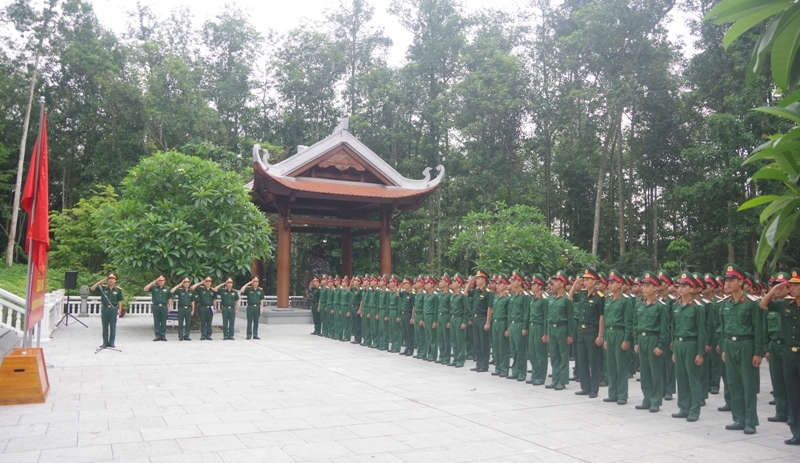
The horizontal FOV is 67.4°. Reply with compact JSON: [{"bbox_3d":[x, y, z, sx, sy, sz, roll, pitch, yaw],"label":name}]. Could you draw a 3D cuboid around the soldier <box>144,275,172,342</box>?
[{"bbox_3d":[-6.322,2.028,15.829,0.700,1.730,0.420,3,-6,-24],"label":"soldier"}]

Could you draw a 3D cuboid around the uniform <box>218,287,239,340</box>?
[{"bbox_3d":[-4.732,2.263,16.550,0.520,1.400,0.320,3,-6,-28],"label":"uniform"}]

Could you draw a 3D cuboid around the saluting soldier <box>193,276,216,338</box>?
[{"bbox_3d":[-5.345,2.105,16.400,0.680,1.730,0.420,3,-6,-28],"label":"saluting soldier"}]

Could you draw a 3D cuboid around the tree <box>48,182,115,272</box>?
[{"bbox_3d":[-16.899,0.286,32.098,4.600,5.670,4.600,3,-6,-27],"label":"tree"}]

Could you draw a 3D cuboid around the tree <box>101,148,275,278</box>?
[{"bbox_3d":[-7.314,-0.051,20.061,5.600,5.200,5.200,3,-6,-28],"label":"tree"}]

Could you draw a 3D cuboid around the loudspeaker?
[{"bbox_3d":[-11.720,1.748,21.400,0.430,0.650,0.400,4,-6,-31],"label":"loudspeaker"}]

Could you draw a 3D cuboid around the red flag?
[{"bbox_3d":[-4.929,-0.540,8.100,0.360,2.100,0.320,4,-7,-37],"label":"red flag"}]

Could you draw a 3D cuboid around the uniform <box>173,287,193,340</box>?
[{"bbox_3d":[-5.797,2.200,16.064,0.540,1.390,0.340,3,-6,-24],"label":"uniform"}]

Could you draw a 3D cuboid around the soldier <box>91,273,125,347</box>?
[{"bbox_3d":[-6.949,1.882,14.250,0.740,1.740,0.420,3,-6,-28],"label":"soldier"}]

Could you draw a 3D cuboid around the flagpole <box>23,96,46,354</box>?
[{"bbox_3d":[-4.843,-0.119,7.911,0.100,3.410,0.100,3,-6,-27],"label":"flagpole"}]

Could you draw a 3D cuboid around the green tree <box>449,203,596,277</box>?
[{"bbox_3d":[5.221,1.355,25.486,6.000,4.960,6.000,3,-6,-27],"label":"green tree"}]

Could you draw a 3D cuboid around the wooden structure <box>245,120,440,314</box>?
[{"bbox_3d":[-3.643,-0.394,27.303,8.000,8.350,8.000,3,-6,-27],"label":"wooden structure"}]

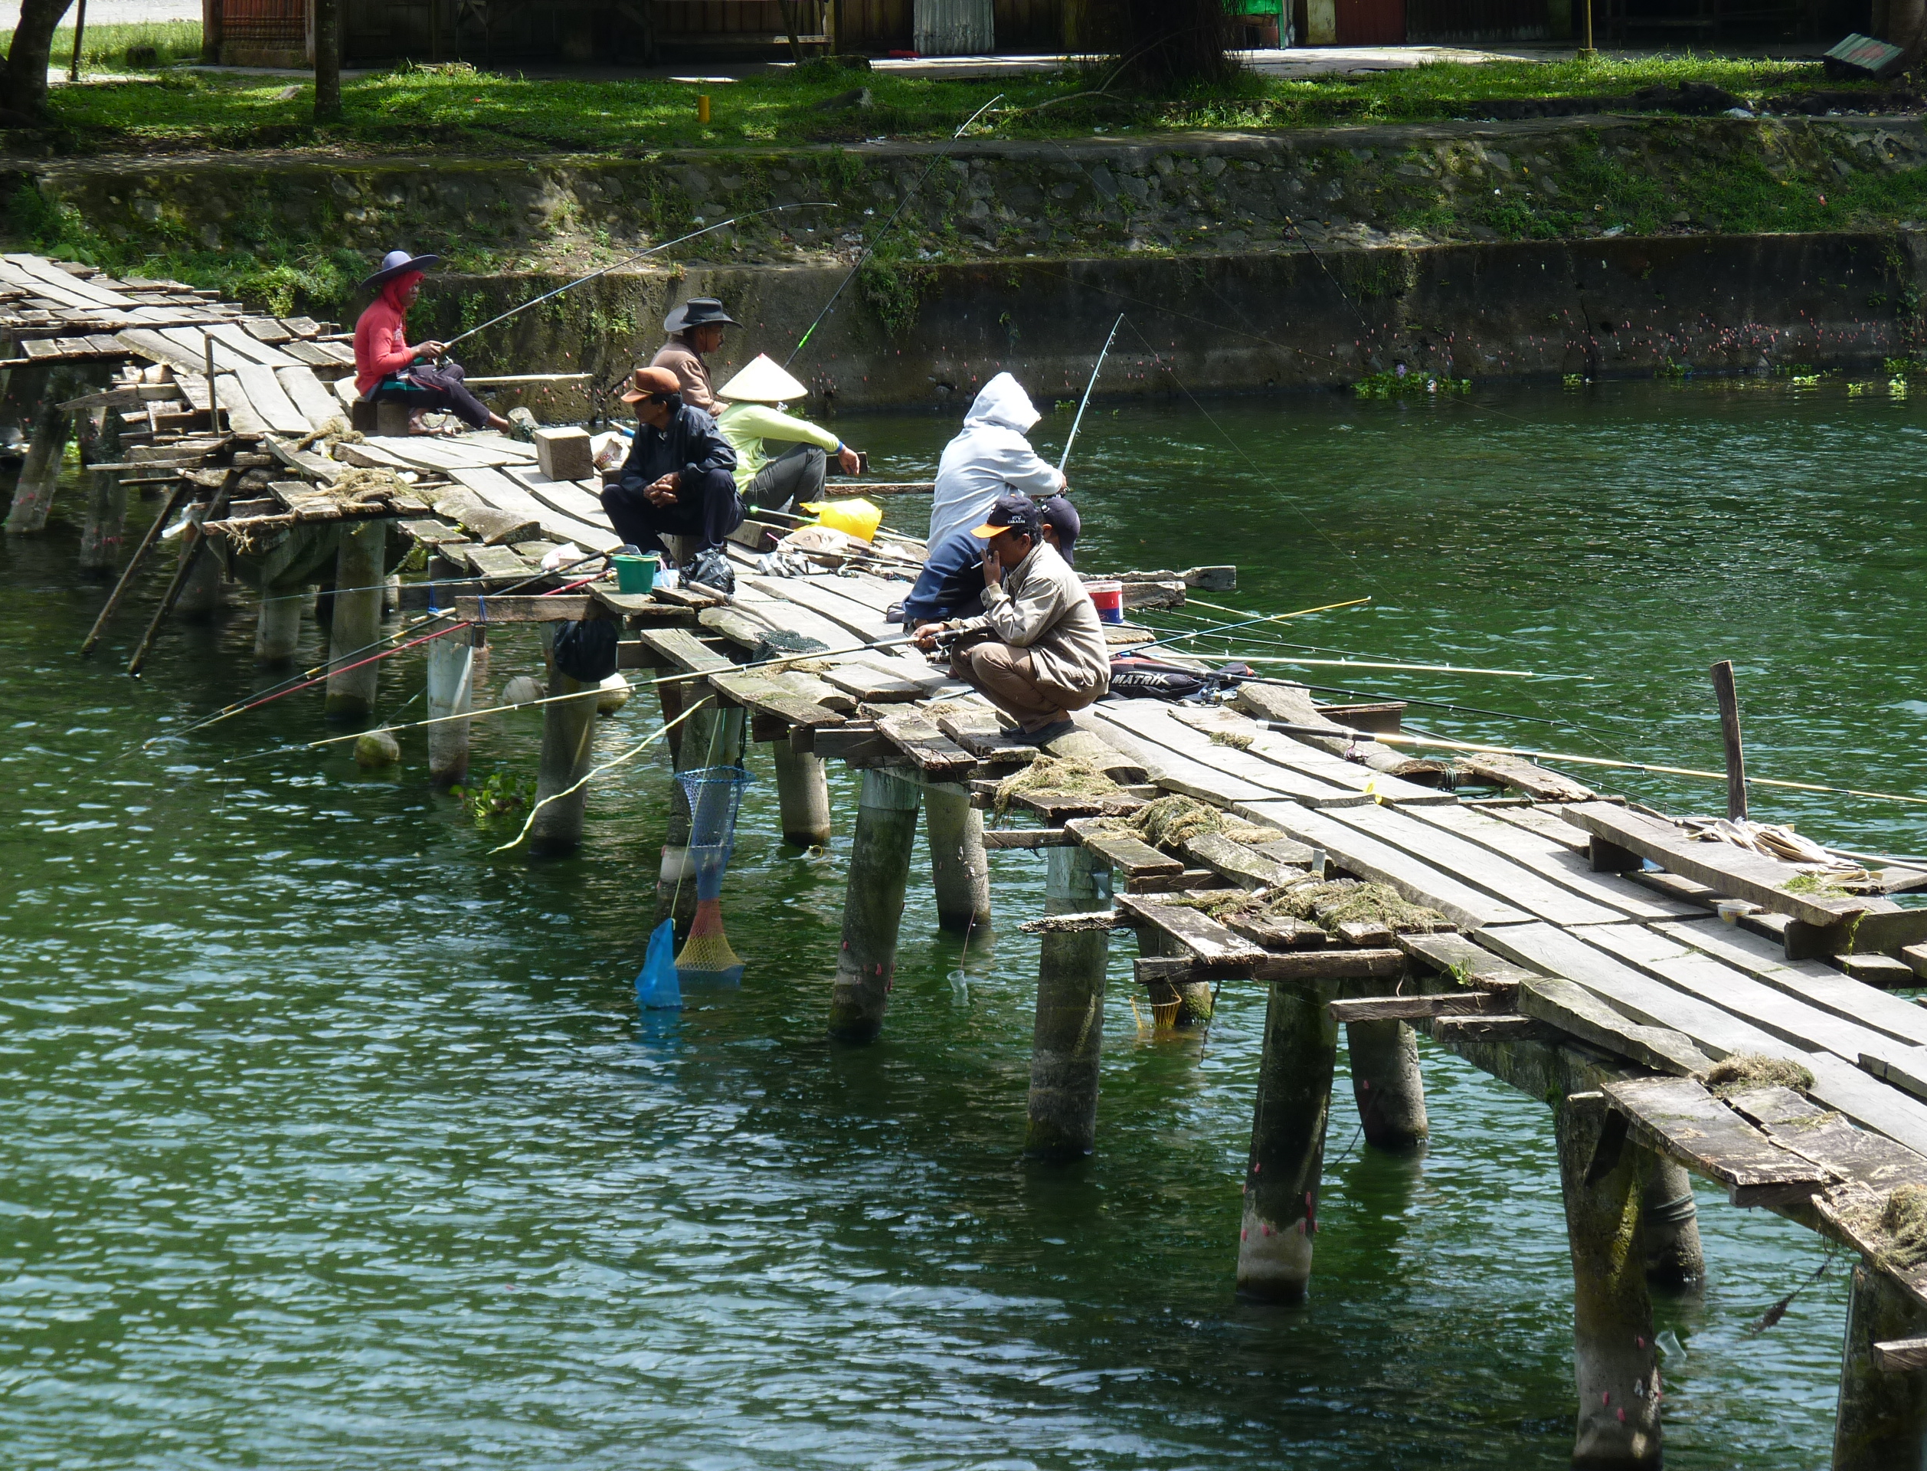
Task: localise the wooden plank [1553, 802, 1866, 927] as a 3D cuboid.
[{"bbox_3d":[2.243,0.382,35.021,0.160,0.045,3.910,-1,4,-8],"label":"wooden plank"}]

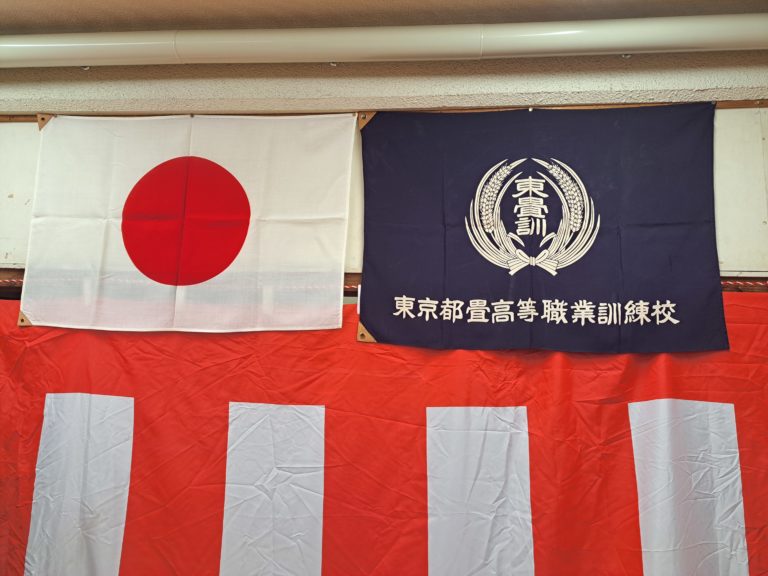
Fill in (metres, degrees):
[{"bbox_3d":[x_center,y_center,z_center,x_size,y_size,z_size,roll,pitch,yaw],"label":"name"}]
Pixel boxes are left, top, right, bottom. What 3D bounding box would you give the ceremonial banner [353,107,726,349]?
[{"bbox_3d":[0.465,-0.195,1.612,1.085,0.750,0.030,0,-8,4],"label":"ceremonial banner"}]

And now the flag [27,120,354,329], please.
[{"bbox_3d":[-0.629,-0.226,1.692,1.060,0.710,0.030,0,-8,4],"label":"flag"}]

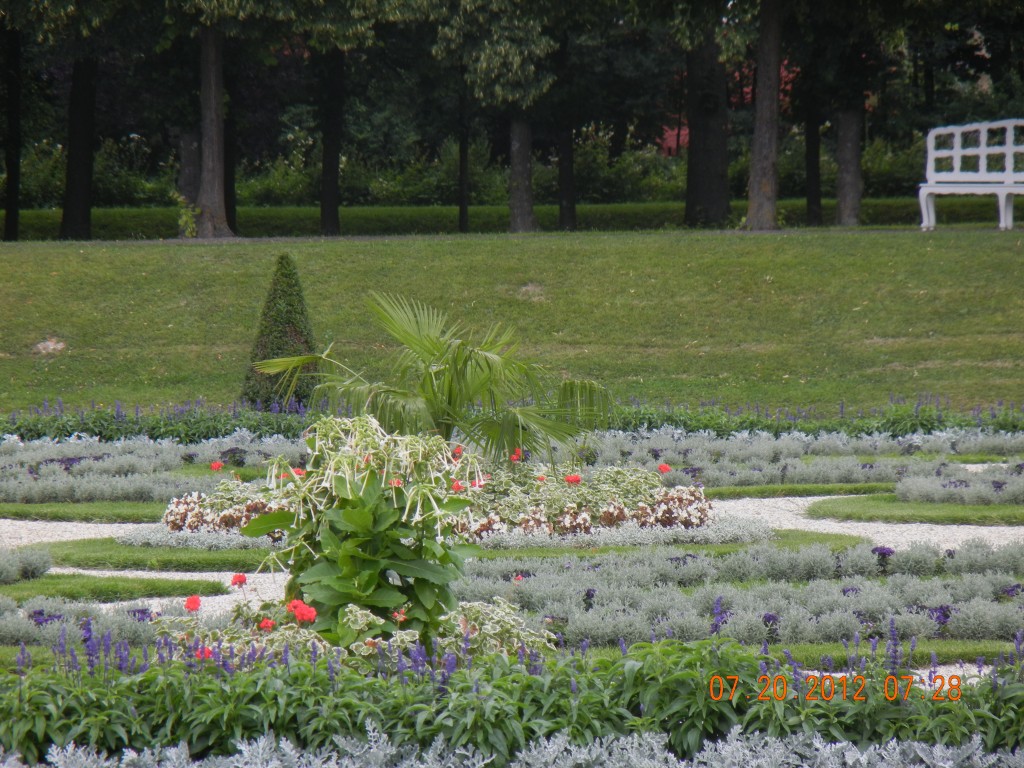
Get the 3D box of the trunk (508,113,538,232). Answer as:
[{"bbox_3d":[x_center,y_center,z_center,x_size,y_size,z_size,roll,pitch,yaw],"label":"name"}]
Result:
[{"bbox_3d":[0.108,-2.169,91.000,0.267,1.230,0.267,0,1,0],"label":"trunk"}]

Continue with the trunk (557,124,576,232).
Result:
[{"bbox_3d":[0.577,-2.193,94.000,0.191,1.155,0.191,0,1,0],"label":"trunk"}]

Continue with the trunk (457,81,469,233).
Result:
[{"bbox_3d":[-0.524,-2.410,94.000,0.117,1.610,0.117,0,1,0],"label":"trunk"}]

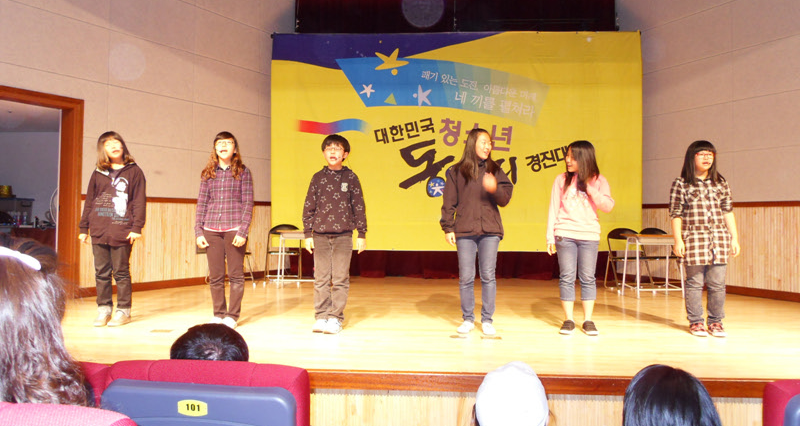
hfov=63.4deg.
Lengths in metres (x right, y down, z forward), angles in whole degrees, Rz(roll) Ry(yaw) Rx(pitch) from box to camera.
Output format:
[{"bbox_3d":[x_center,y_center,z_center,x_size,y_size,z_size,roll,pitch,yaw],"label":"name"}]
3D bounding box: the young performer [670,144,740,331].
[{"bbox_3d":[2.390,0.194,5.080,0.500,1.510,0.280,0,0,8],"label":"young performer"}]

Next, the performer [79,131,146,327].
[{"bbox_3d":[-2.302,0.117,5.217,0.520,1.550,0.310,1,-1,-10],"label":"performer"}]

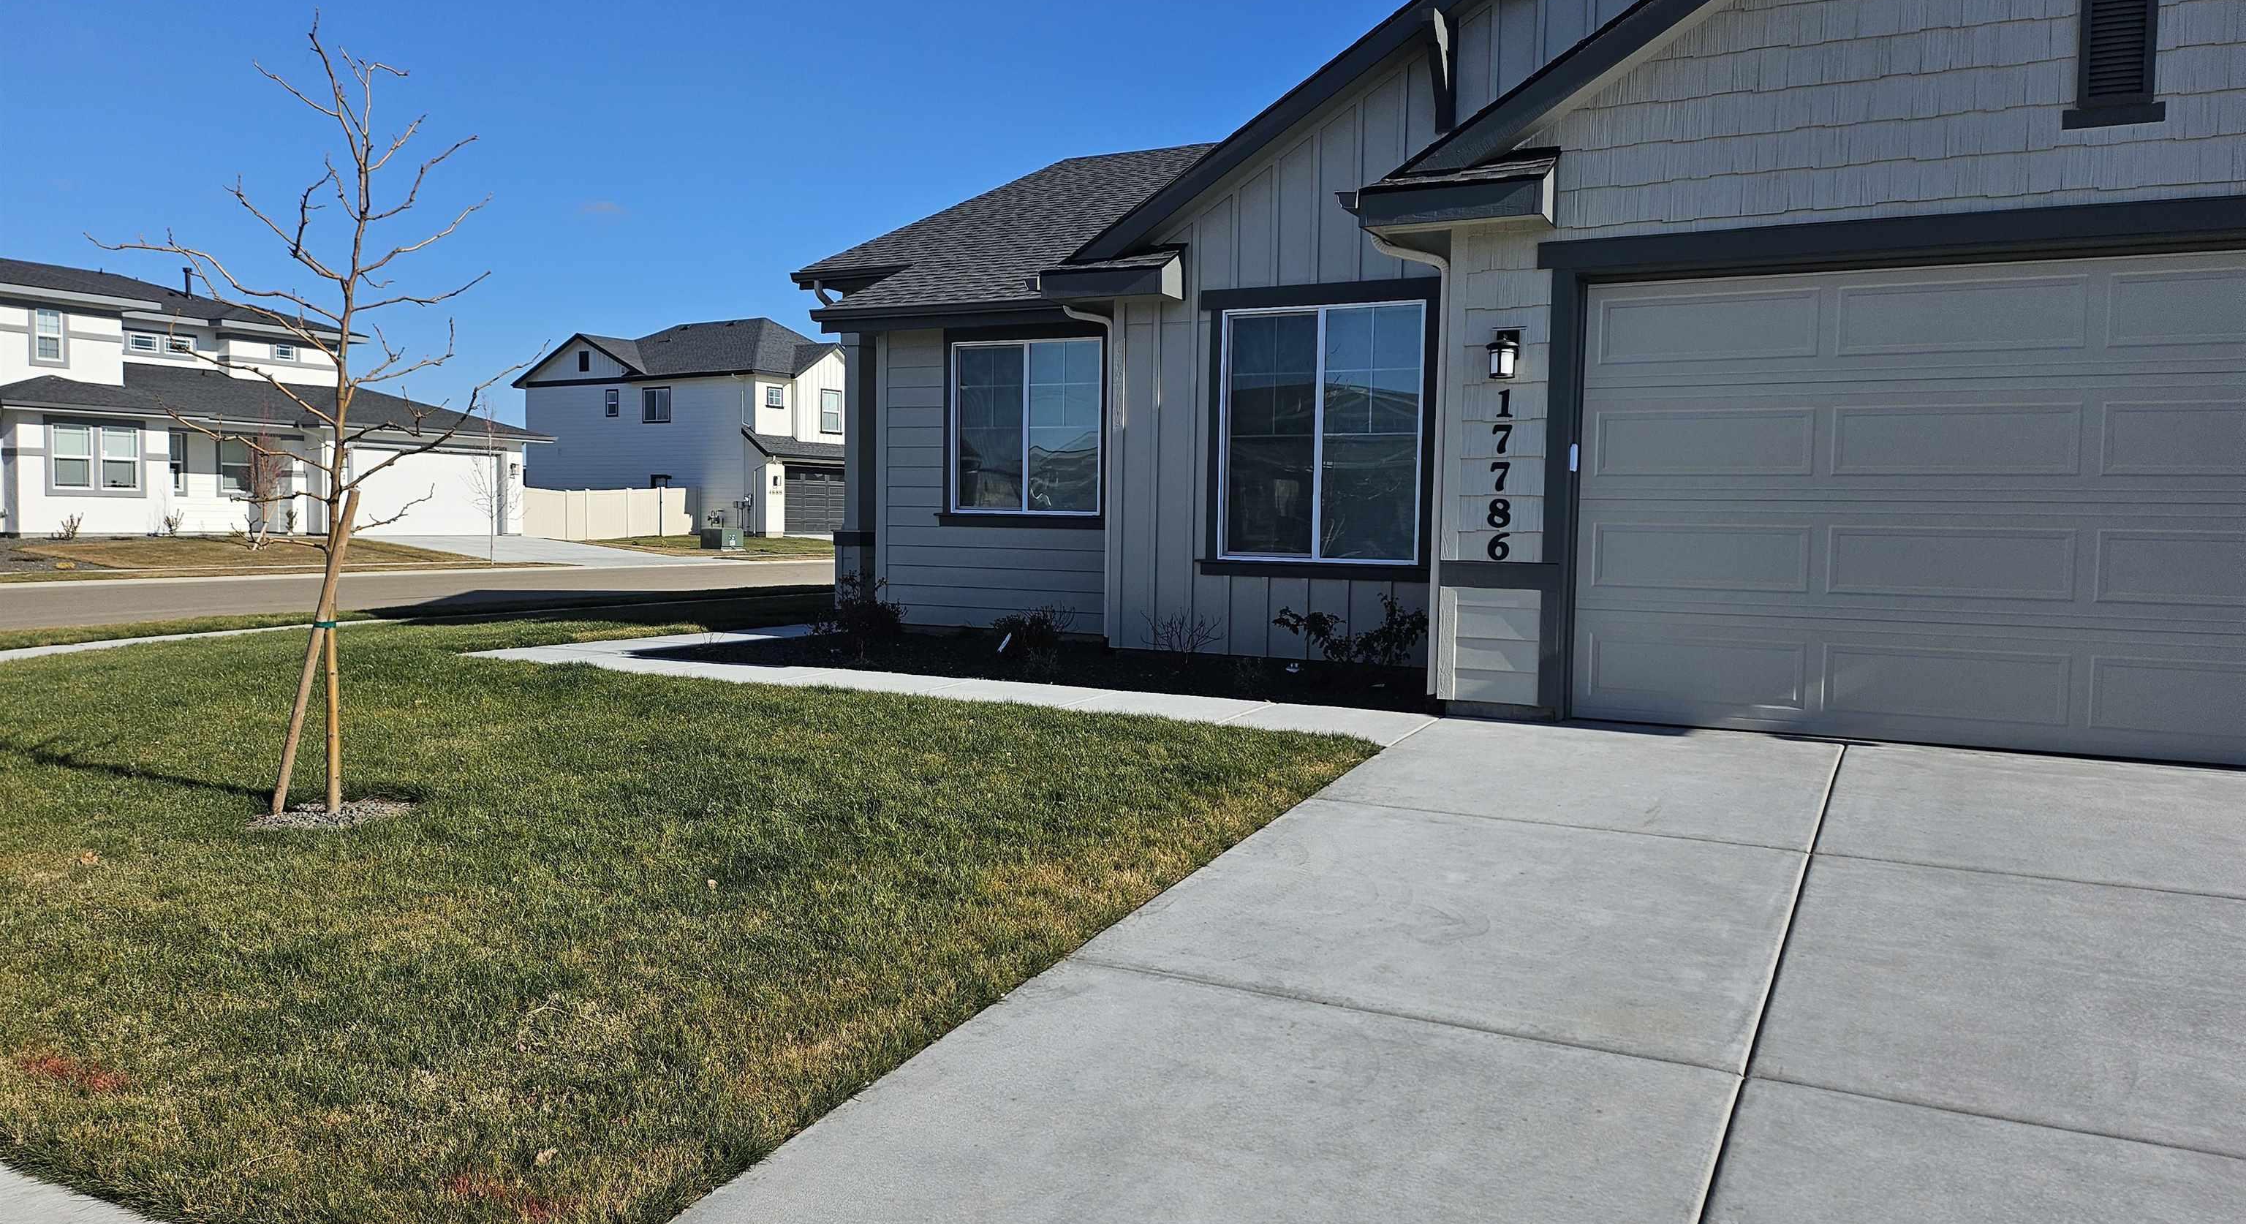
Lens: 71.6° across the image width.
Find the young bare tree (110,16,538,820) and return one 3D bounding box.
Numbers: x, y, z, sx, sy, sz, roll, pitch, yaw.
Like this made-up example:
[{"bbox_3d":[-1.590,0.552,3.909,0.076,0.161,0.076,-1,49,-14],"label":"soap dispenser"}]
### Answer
[{"bbox_3d":[-3.564,-0.861,6.987,1.698,3.542,1.562,-1,4,-27],"label":"young bare tree"}]

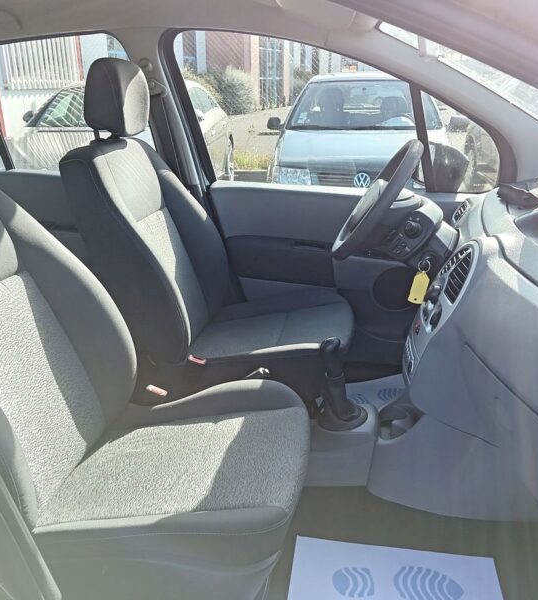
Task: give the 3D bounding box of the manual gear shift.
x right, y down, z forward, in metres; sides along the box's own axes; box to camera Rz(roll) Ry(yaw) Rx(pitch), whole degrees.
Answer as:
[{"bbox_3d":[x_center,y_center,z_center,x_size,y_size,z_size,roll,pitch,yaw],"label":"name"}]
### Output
[{"bbox_3d":[0.176,0.194,1.353,0.105,0.220,0.090,3,20,9],"label":"manual gear shift"}]

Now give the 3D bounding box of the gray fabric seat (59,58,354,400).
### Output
[{"bbox_3d":[-0.129,-0.173,1.658,0.760,0.960,0.520,3,20,9],"label":"gray fabric seat"}]

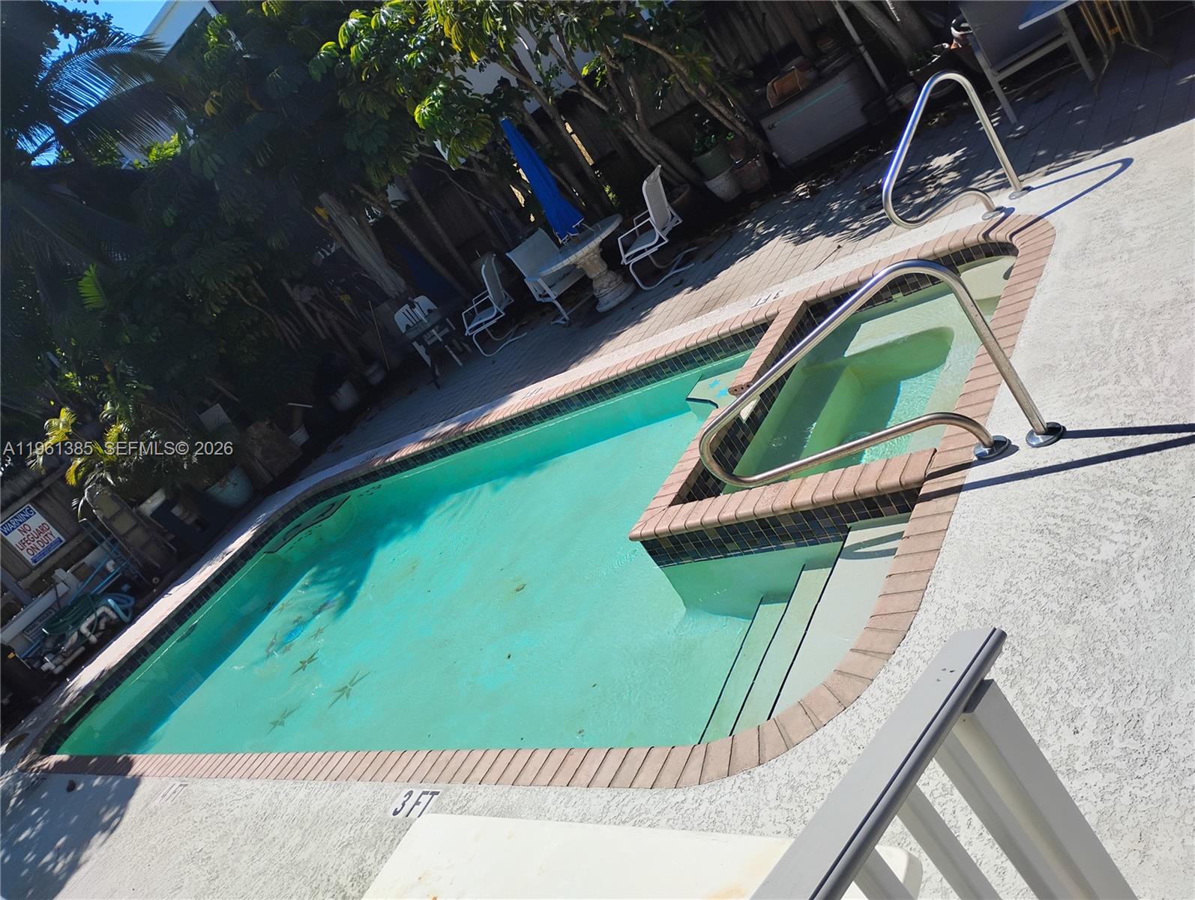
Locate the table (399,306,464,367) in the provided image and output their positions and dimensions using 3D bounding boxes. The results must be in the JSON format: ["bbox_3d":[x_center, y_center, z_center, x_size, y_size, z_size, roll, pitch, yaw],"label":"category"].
[{"bbox_3d":[-1.932,-1.299,12.098,0.978,0.682,0.978,-34,18,0],"label":"table"}]

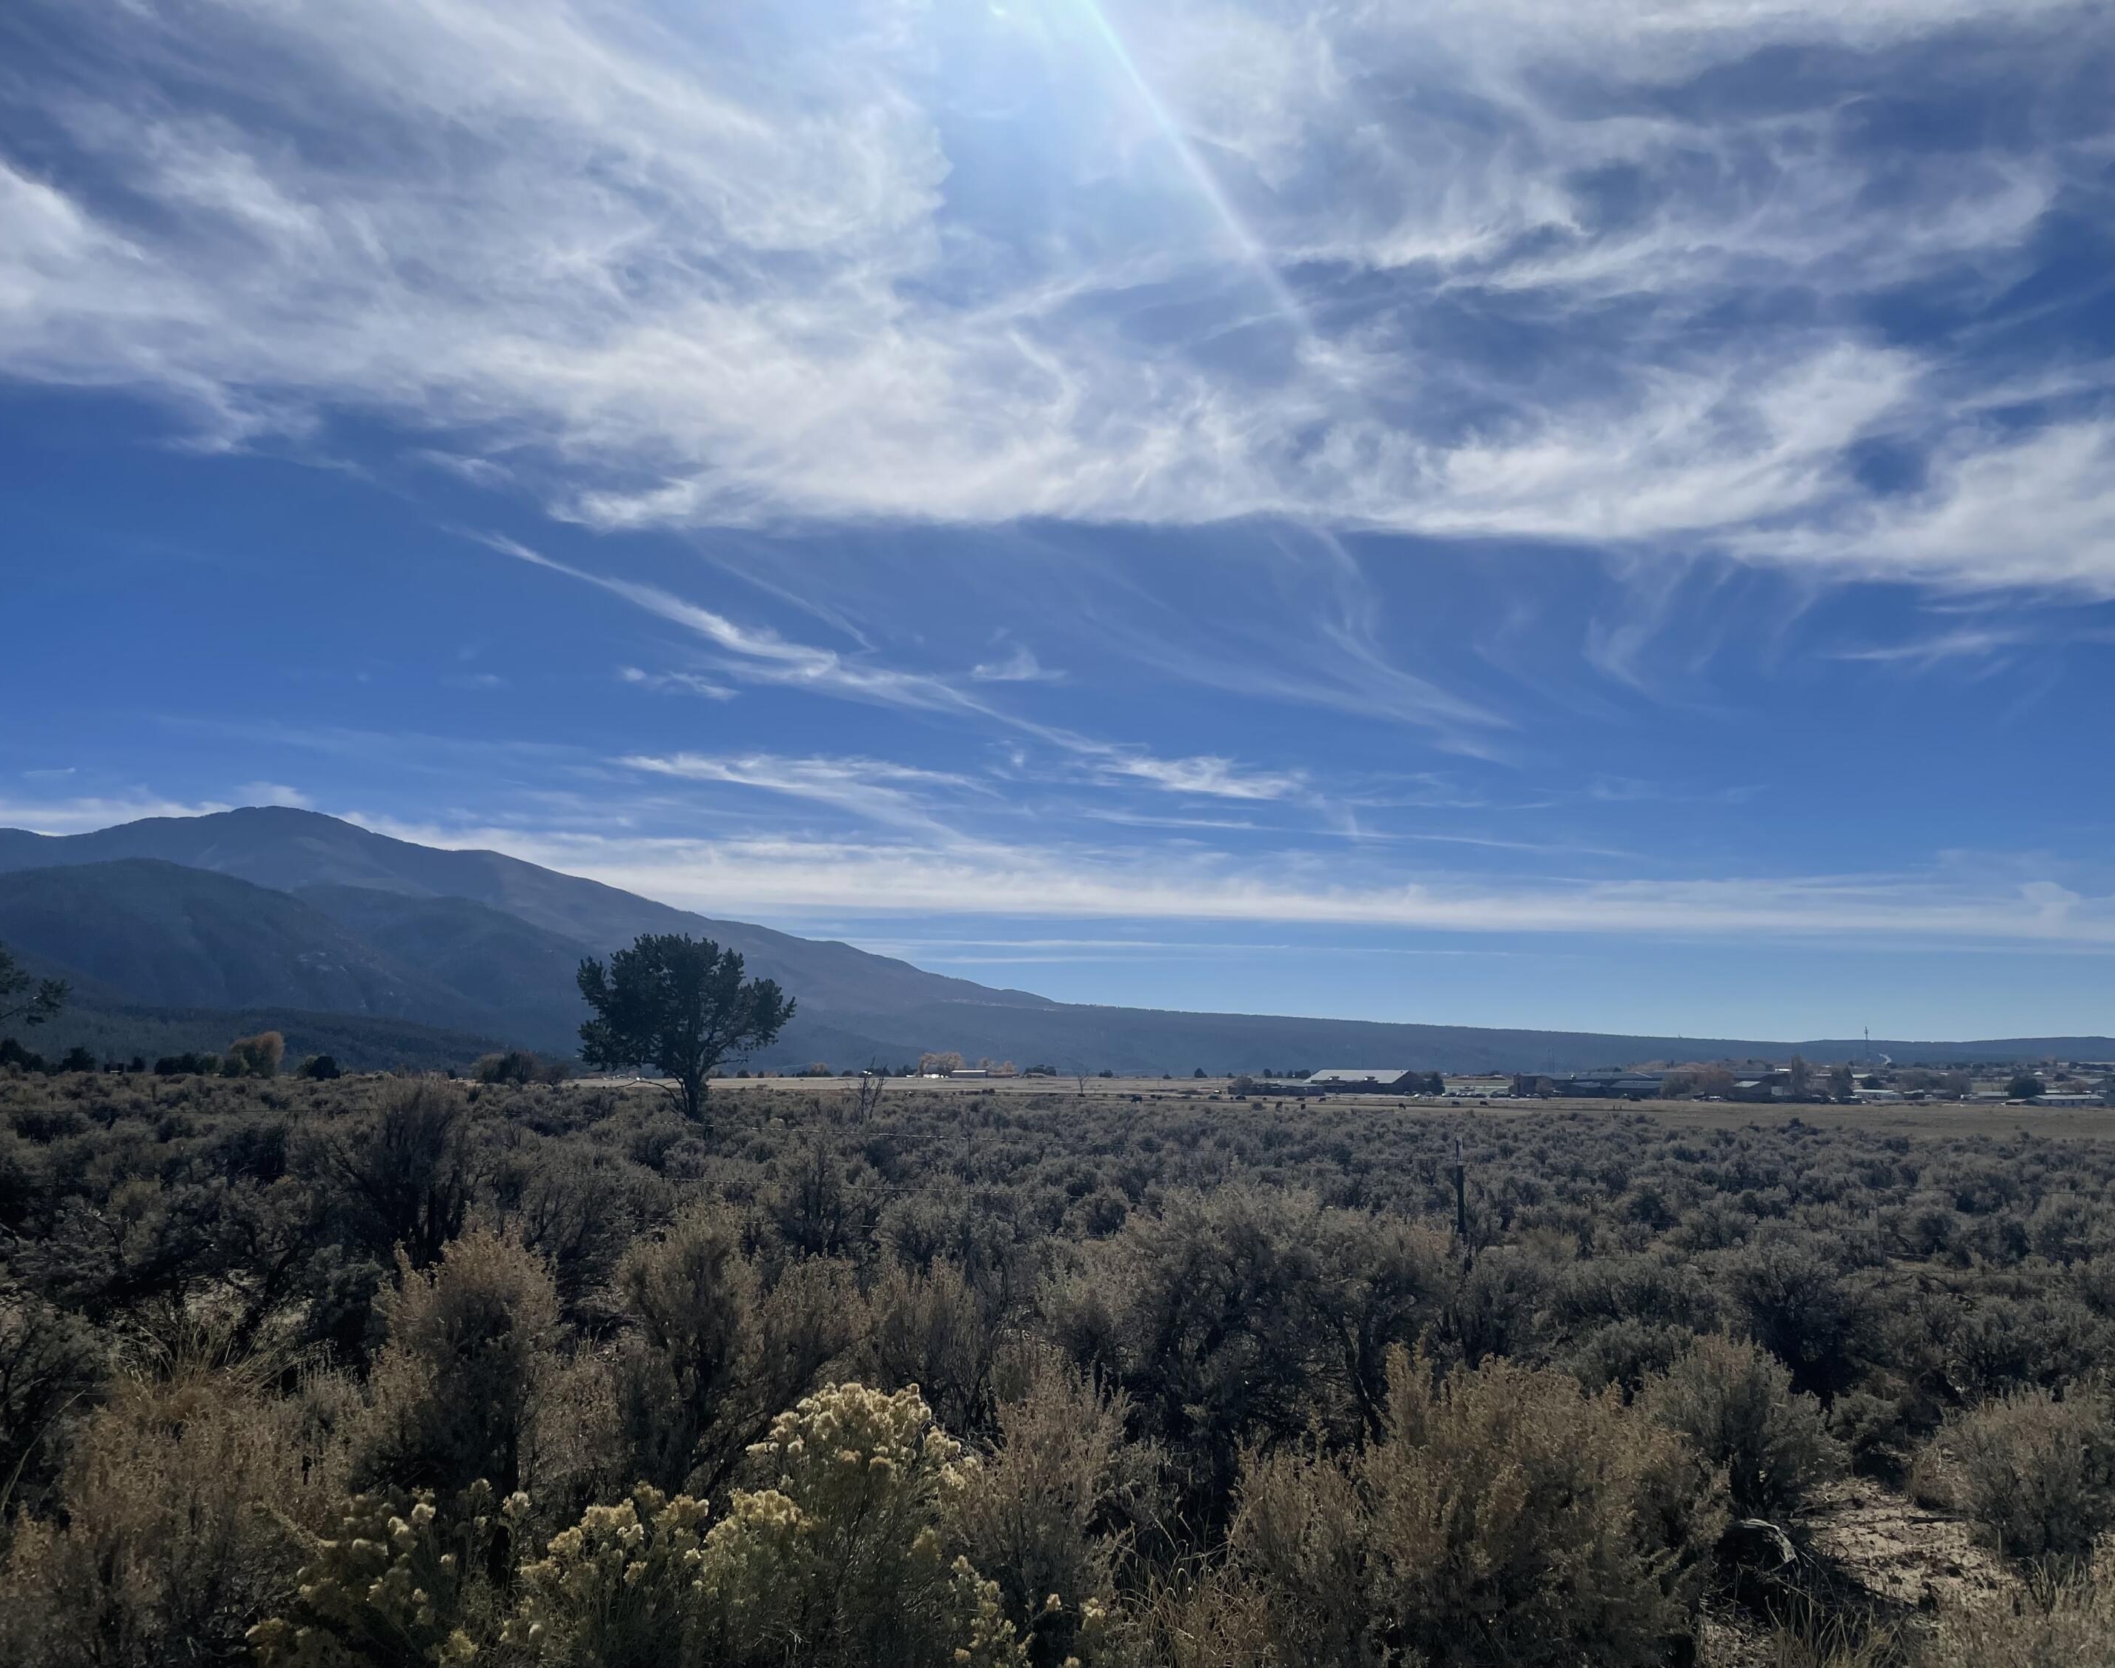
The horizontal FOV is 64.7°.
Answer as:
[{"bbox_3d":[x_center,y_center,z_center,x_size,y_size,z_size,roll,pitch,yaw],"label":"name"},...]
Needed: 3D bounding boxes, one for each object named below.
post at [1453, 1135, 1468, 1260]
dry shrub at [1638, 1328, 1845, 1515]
[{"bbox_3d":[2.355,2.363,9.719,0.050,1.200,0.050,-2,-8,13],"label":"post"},{"bbox_3d":[2.553,2.203,6.347,0.740,0.680,0.720,-3,-8,21],"label":"dry shrub"}]

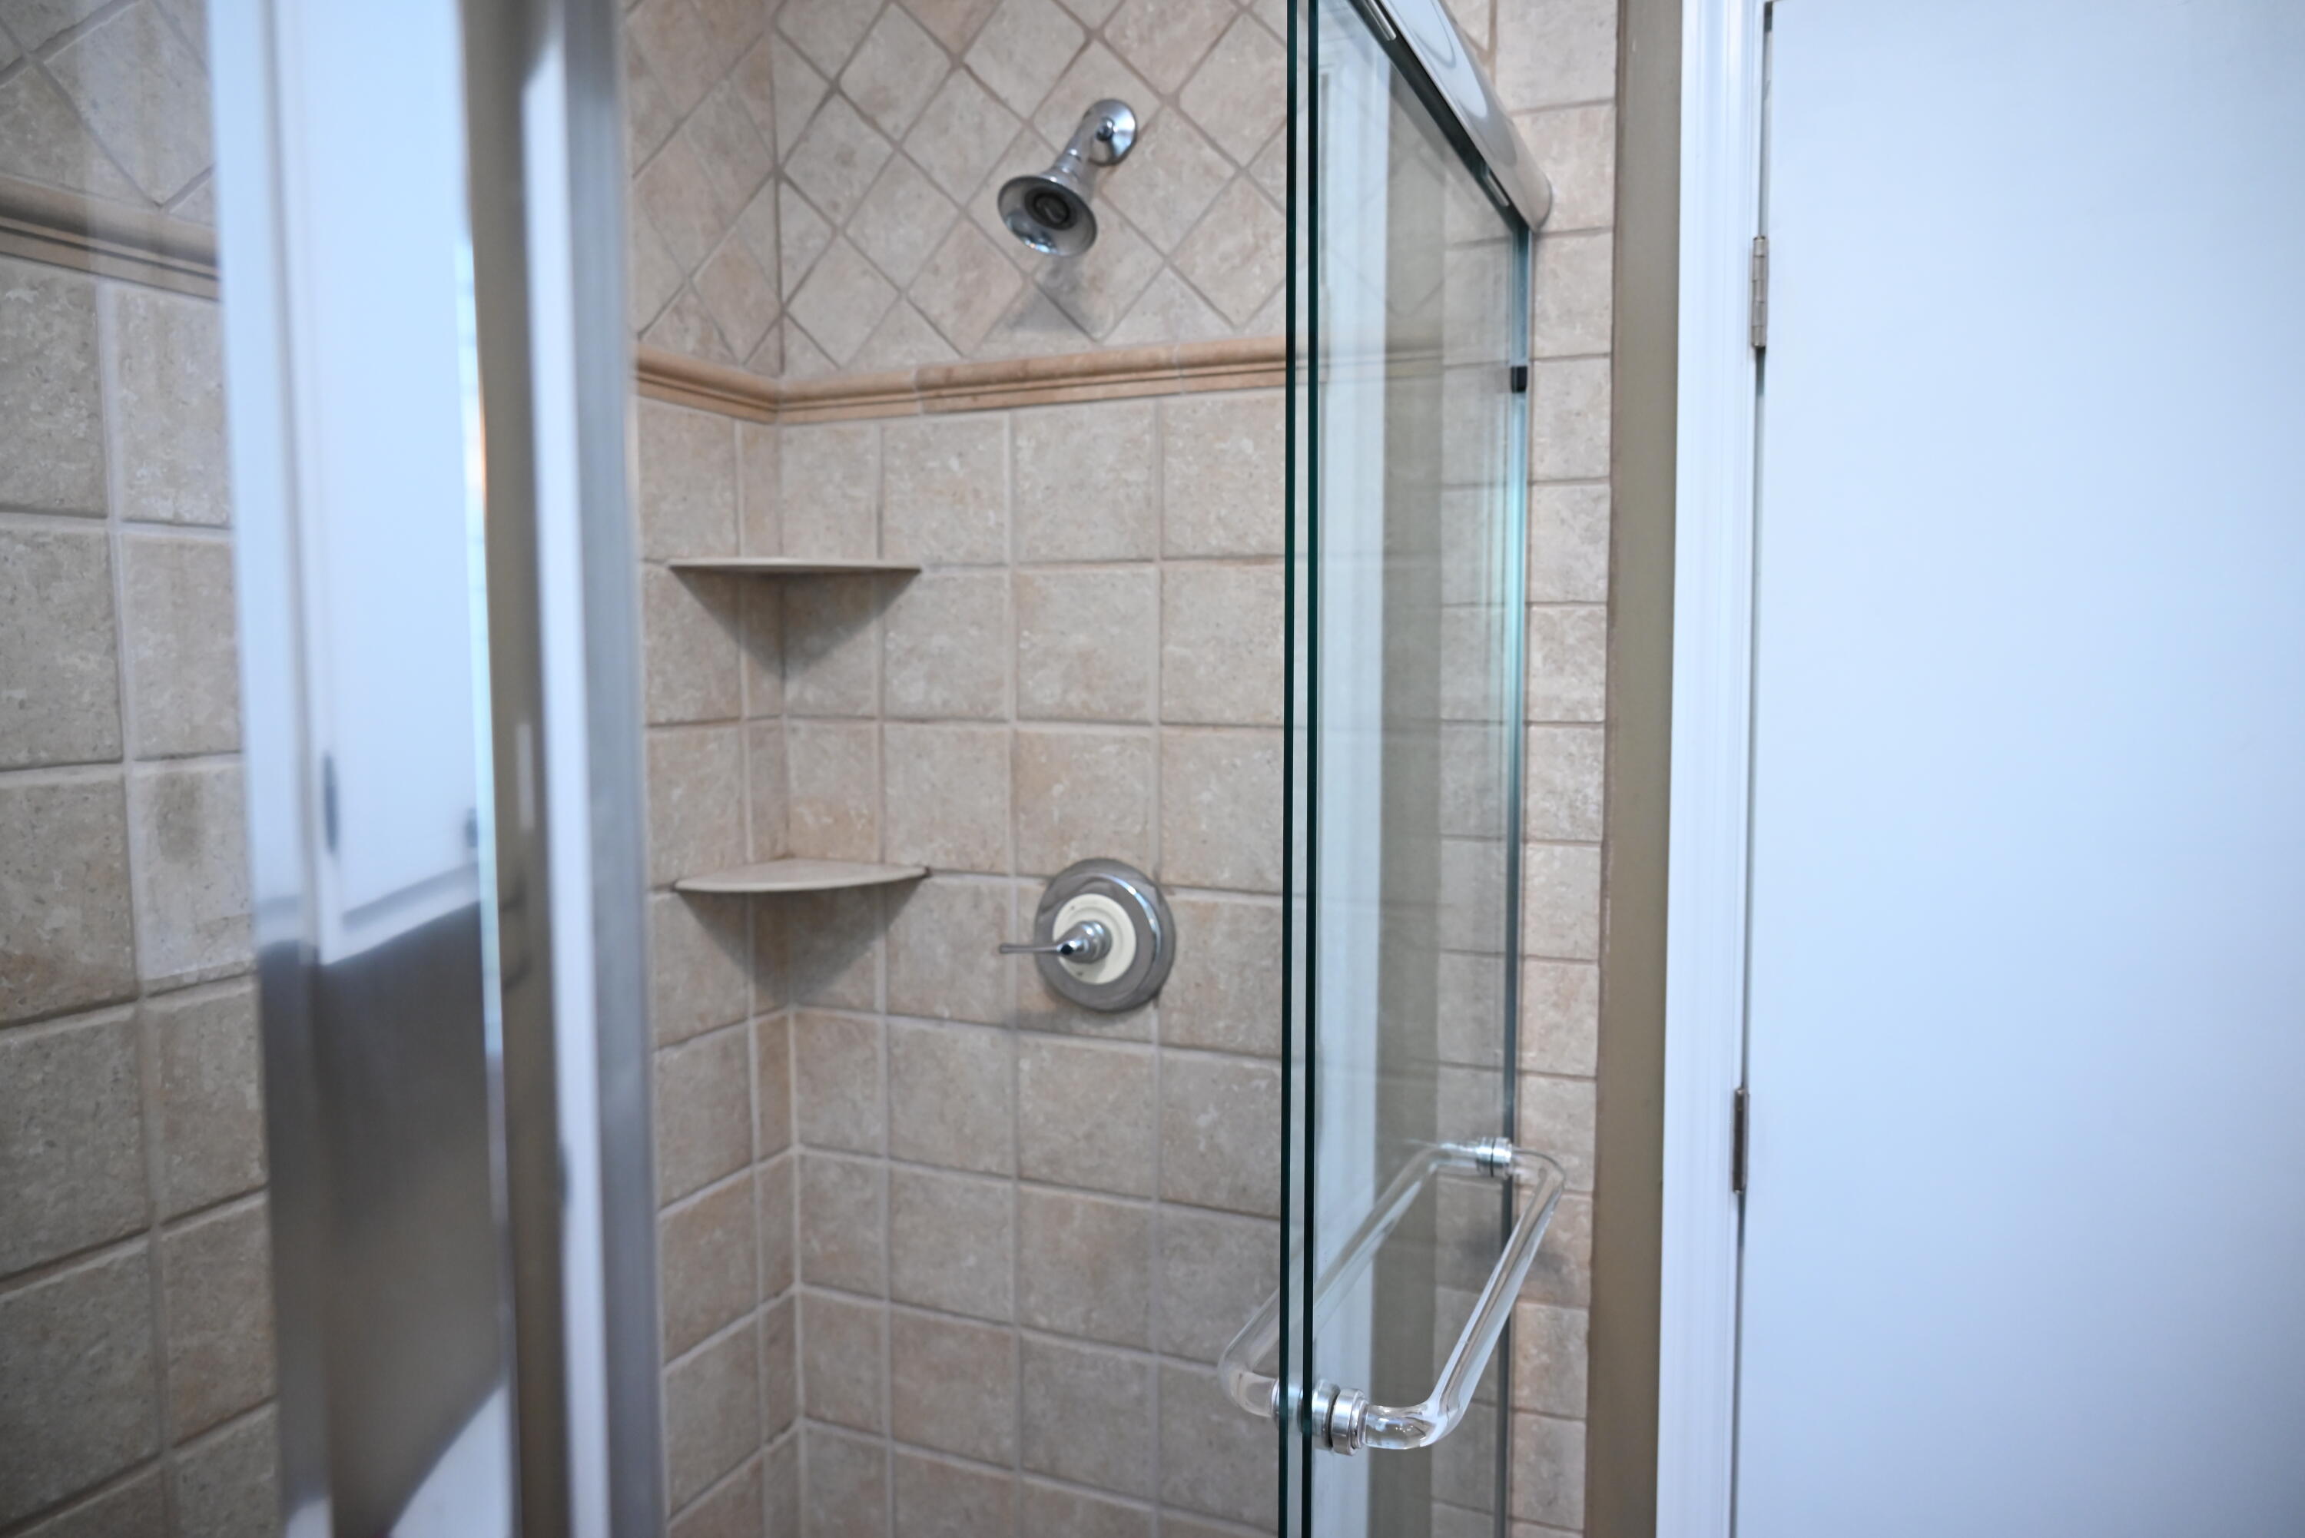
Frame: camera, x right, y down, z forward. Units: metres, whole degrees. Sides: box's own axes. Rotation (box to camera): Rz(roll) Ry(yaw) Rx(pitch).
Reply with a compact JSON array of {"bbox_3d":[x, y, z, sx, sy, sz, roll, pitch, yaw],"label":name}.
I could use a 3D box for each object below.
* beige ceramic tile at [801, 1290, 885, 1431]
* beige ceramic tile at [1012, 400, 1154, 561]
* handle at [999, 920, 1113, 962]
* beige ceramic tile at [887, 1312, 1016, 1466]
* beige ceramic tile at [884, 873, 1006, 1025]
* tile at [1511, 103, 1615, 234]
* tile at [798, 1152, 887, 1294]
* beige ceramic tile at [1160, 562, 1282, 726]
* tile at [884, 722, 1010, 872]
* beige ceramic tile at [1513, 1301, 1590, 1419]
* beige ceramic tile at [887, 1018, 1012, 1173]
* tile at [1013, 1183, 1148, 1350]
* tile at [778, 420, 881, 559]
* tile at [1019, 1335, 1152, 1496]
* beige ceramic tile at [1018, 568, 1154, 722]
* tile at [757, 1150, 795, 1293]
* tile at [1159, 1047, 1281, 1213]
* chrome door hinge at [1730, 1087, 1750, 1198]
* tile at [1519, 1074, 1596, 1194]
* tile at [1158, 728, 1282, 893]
[{"bbox_3d":[-0.334,0.647,1.676,0.110,0.149,0.010,2,5,23],"label":"beige ceramic tile"},{"bbox_3d":[-0.066,-0.277,1.501,0.150,0.146,0.010,2,5,23],"label":"beige ceramic tile"},{"bbox_3d":[-0.094,0.170,1.488,0.095,0.042,0.060,2,5,23],"label":"handle"},{"bbox_3d":[-0.214,0.663,1.655,0.153,0.153,0.010,2,5,23],"label":"beige ceramic tile"},{"bbox_3d":[-0.209,0.184,1.586,0.149,0.149,0.010,2,5,23],"label":"beige ceramic tile"},{"bbox_3d":[0.344,-0.506,1.308,0.098,0.100,0.010,2,5,23],"label":"tile"},{"bbox_3d":[-0.341,0.500,1.695,0.112,0.153,0.010,2,5,23],"label":"tile"},{"bbox_3d":[0.075,-0.118,1.453,0.143,0.150,0.010,2,5,23],"label":"beige ceramic tile"},{"bbox_3d":[-0.209,0.029,1.573,0.149,0.149,0.010,2,5,23],"label":"tile"},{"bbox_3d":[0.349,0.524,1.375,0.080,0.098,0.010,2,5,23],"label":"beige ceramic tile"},{"bbox_3d":[-0.209,0.340,1.598,0.149,0.149,0.010,2,5,23],"label":"beige ceramic tile"},{"bbox_3d":[-0.065,0.500,1.550,0.149,0.149,0.010,2,5,23],"label":"tile"},{"bbox_3d":[-0.338,-0.286,1.617,0.113,0.146,0.010,2,5,23],"label":"tile"},{"bbox_3d":[-0.068,0.669,1.593,0.153,0.153,0.010,2,5,23],"label":"tile"},{"bbox_3d":[-0.066,-0.123,1.513,0.150,0.150,0.010,2,5,23],"label":"beige ceramic tile"},{"bbox_3d":[-0.407,0.492,1.652,0.010,0.149,0.061,2,5,23],"label":"tile"},{"bbox_3d":[0.075,0.351,1.490,0.143,0.150,0.010,2,5,23],"label":"tile"},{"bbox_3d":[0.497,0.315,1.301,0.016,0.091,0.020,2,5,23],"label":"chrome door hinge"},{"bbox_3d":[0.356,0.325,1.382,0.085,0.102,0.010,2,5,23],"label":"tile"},{"bbox_3d":[0.079,0.041,1.476,0.153,0.153,0.010,2,5,23],"label":"tile"}]

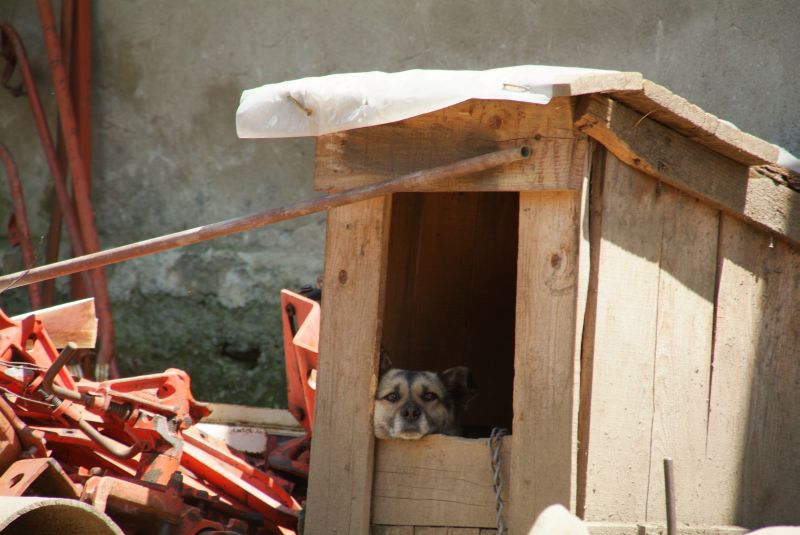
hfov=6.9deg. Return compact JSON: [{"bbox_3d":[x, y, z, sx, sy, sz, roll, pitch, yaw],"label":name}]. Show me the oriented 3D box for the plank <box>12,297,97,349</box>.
[{"bbox_3d":[-0.637,0.106,12.161,0.180,0.090,0.025,-7,2,3],"label":"plank"}]

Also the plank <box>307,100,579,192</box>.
[{"bbox_3d":[0.084,-0.222,12.016,0.560,0.170,0.028,2,1,32],"label":"plank"}]

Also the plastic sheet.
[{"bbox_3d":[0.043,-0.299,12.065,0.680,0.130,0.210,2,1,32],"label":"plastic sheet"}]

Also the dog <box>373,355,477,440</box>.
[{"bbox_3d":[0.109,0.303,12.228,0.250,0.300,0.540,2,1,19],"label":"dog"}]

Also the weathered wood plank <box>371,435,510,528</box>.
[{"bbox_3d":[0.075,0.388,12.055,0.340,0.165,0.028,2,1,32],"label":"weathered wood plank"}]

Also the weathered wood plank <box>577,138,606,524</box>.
[{"bbox_3d":[0.342,0.114,11.913,0.030,0.675,0.035,2,1,32],"label":"weathered wood plank"}]

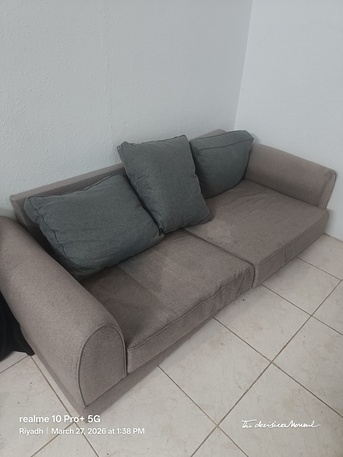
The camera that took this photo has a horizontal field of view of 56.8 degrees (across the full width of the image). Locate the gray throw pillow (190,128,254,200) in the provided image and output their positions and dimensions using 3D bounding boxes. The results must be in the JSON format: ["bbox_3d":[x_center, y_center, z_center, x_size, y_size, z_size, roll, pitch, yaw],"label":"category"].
[{"bbox_3d":[0.405,-0.550,2.663,0.583,0.411,0.170,-21,37,-29],"label":"gray throw pillow"}]

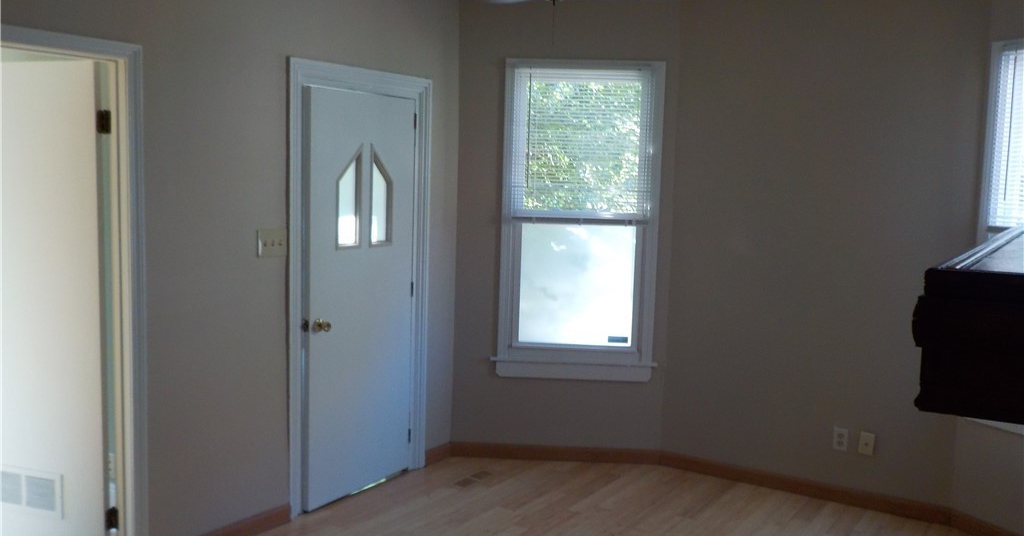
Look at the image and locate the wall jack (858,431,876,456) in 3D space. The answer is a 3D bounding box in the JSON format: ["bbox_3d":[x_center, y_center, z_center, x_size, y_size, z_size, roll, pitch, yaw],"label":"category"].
[{"bbox_3d":[1.791,0.888,4.477,0.070,0.112,0.008,5,7,33],"label":"wall jack"}]

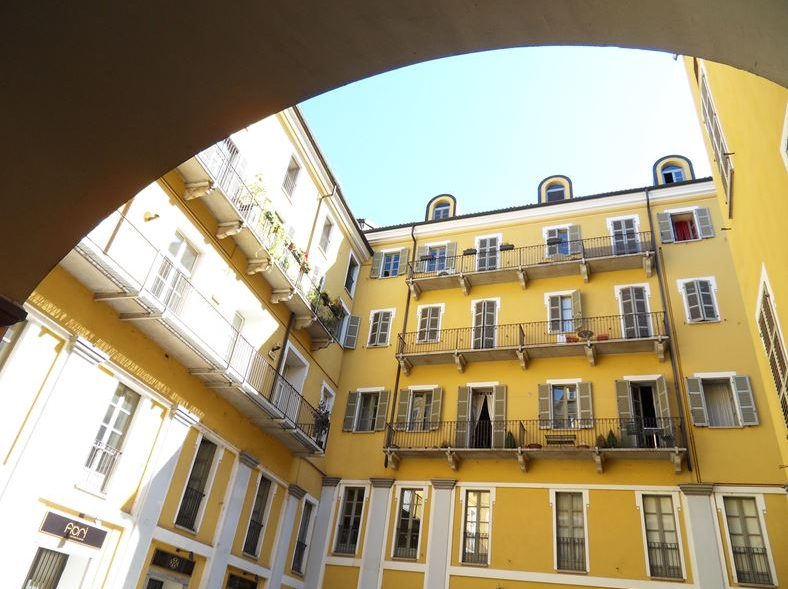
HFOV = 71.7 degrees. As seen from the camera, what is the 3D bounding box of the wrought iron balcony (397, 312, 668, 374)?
[{"bbox_3d":[5.238,2.179,22.307,10.660,1.640,1.004,-6,-35,22],"label":"wrought iron balcony"}]

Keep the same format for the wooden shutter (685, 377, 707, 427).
[{"bbox_3d":[10.701,3.758,19.209,0.470,1.806,0.050,-6,-35,21],"label":"wooden shutter"}]

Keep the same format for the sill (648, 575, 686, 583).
[{"bbox_3d":[8.414,8.775,16.740,0.974,0.070,0.180,-6,-35,22],"label":"sill"}]

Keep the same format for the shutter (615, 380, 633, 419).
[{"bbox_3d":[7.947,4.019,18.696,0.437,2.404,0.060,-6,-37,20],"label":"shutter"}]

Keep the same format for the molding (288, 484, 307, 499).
[{"bbox_3d":[-3.705,7.596,20.960,0.210,0.324,1.045,-3,-34,17],"label":"molding"}]

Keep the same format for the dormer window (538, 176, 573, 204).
[{"bbox_3d":[8.052,-4.709,26.982,1.520,2.080,1.200,-6,-35,22],"label":"dormer window"}]

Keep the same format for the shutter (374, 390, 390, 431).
[{"bbox_3d":[-0.475,4.640,21.968,0.422,1.664,0.060,-11,-39,27],"label":"shutter"}]

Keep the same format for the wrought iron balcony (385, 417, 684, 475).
[{"bbox_3d":[4.484,5.221,18.902,9.948,1.458,0.760,-6,-37,20],"label":"wrought iron balcony"}]

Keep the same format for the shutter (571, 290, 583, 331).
[{"bbox_3d":[7.084,0.603,21.115,0.050,1.660,0.450,21,-35,-19],"label":"shutter"}]

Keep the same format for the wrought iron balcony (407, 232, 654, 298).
[{"bbox_3d":[5.490,-1.075,23.286,10.231,1.658,0.760,-6,-37,20],"label":"wrought iron balcony"}]

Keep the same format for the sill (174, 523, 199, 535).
[{"bbox_3d":[-5.567,6.244,14.436,0.220,0.070,0.997,-3,-34,17],"label":"sill"}]

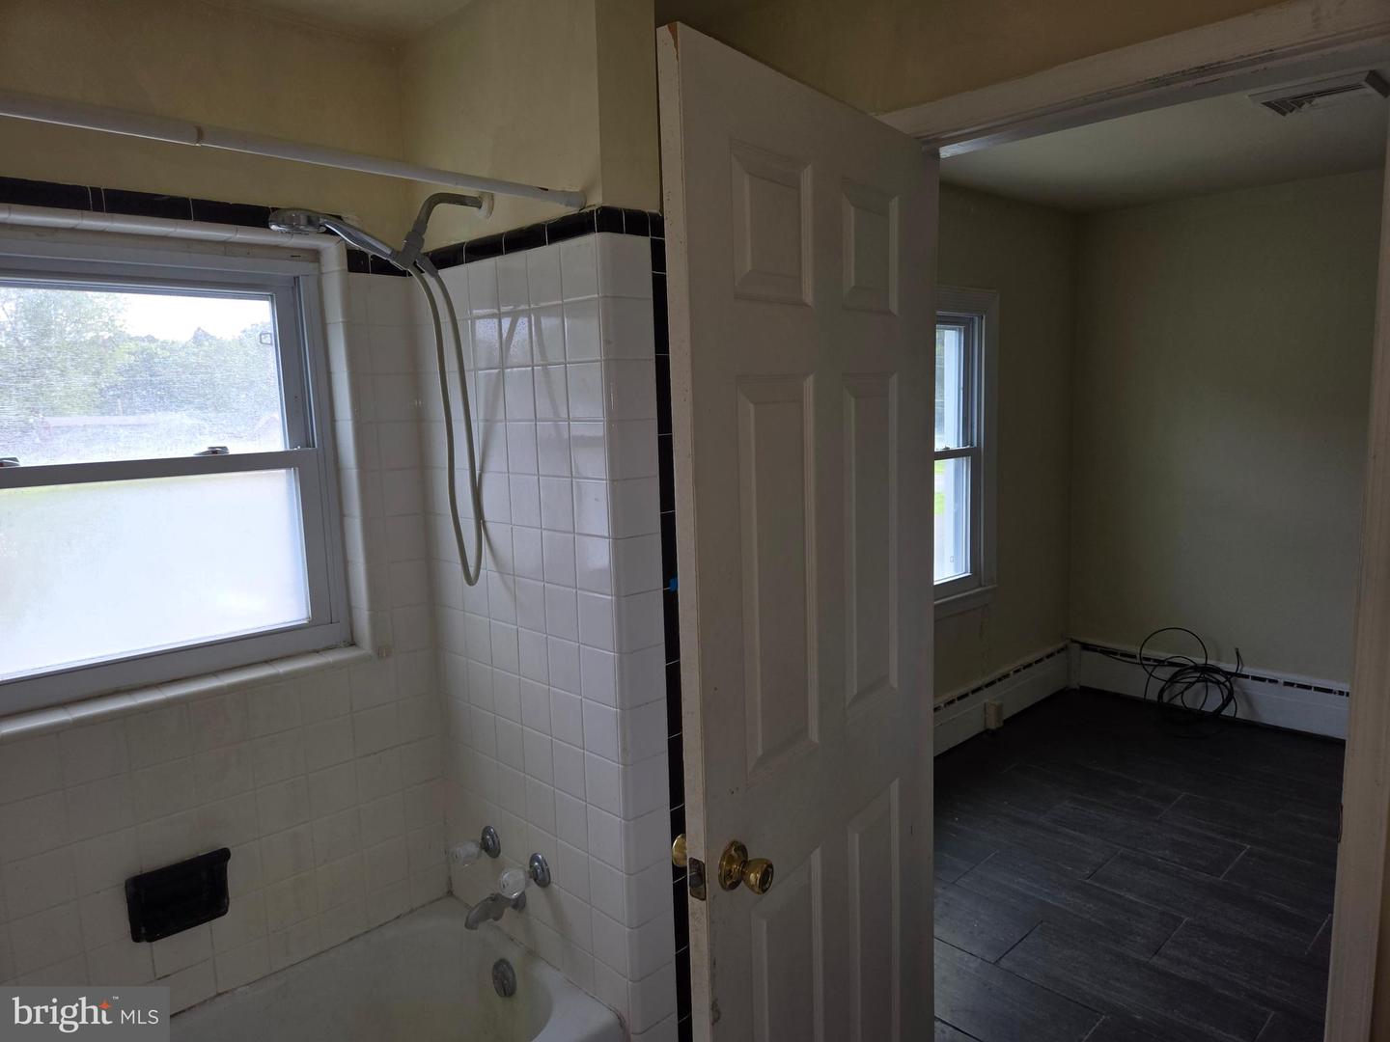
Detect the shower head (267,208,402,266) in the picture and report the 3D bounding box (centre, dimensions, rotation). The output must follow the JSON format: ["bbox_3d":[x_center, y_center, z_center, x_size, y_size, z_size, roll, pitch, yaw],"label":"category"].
[{"bbox_3d":[-0.642,-0.516,1.668,0.240,0.078,0.095,-9,10,-43],"label":"shower head"}]

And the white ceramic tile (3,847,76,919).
[{"bbox_3d":[-1.200,0.660,1.688,0.108,0.108,0.009,-9,10,-44],"label":"white ceramic tile"}]

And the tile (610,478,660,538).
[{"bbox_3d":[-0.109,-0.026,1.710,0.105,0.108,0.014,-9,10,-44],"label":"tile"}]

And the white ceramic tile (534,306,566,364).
[{"bbox_3d":[-0.277,-0.354,1.764,0.009,0.107,0.107,-9,10,-43],"label":"white ceramic tile"}]

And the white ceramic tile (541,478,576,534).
[{"bbox_3d":[-0.272,-0.033,1.838,0.009,0.109,0.109,-9,10,-43],"label":"white ceramic tile"}]

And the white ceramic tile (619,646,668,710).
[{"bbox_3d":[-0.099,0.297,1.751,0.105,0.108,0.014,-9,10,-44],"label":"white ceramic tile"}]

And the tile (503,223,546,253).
[{"bbox_3d":[-0.329,-0.553,1.817,0.011,0.046,0.149,-9,10,-43],"label":"tile"}]

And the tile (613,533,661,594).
[{"bbox_3d":[-0.110,0.083,1.762,0.111,0.109,0.018,-9,10,-43],"label":"tile"}]

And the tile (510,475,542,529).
[{"bbox_3d":[-0.344,-0.041,1.886,0.009,0.108,0.108,-9,10,-43],"label":"tile"}]

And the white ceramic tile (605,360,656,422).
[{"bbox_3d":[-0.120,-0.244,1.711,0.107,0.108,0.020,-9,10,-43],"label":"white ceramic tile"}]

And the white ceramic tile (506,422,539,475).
[{"bbox_3d":[-0.352,-0.151,1.903,0.009,0.108,0.108,-9,10,-43],"label":"white ceramic tile"}]

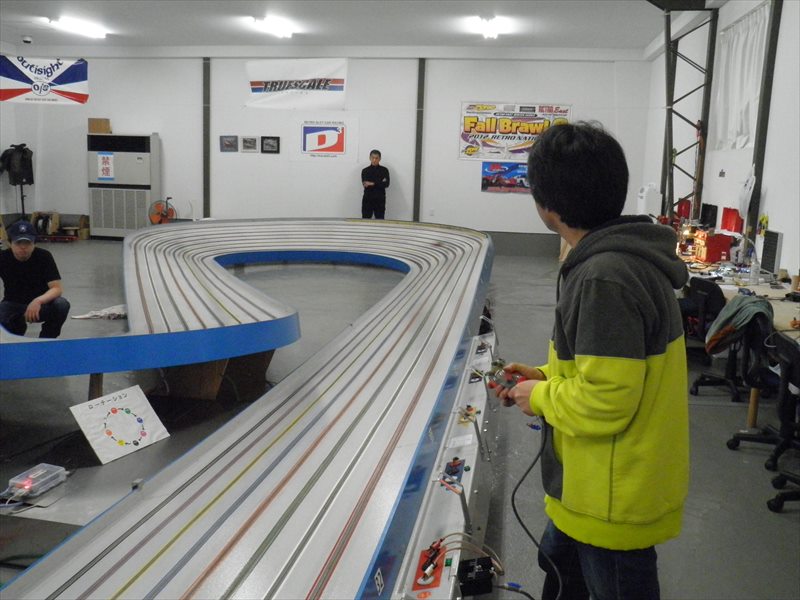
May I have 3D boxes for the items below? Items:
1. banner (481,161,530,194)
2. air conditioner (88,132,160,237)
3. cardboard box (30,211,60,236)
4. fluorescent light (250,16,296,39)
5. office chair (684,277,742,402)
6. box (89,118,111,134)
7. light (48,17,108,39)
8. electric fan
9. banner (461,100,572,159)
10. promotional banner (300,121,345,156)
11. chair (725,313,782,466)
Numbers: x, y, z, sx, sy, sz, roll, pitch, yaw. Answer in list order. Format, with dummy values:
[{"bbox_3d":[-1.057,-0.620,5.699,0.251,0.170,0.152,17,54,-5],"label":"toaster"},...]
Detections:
[{"bbox_3d":[1.908,-2.127,13.681,0.980,0.503,0.020,3,10,9],"label":"banner"},{"bbox_3d":[-4.903,-1.984,14.062,1.173,1.854,0.410,3,10,9],"label":"air conditioner"},{"bbox_3d":[-6.421,-1.376,14.235,0.500,0.420,0.400,1,10,-5],"label":"cardboard box"},{"bbox_3d":[-1.919,-4.095,11.782,0.250,0.120,1.350,3,10,9],"label":"fluorescent light"},{"bbox_3d":[2.281,0.234,5.412,0.560,0.830,0.540,-3,11,-29],"label":"office chair"},{"bbox_3d":[-5.244,-3.050,13.890,0.415,0.282,0.250,2,9,0],"label":"box"},{"bbox_3d":[-5.099,-4.312,12.422,0.250,0.120,1.350,3,10,9],"label":"light"},{"bbox_3d":[-4.119,-1.363,13.655,0.521,0.818,0.350,0,10,-10],"label":"electric fan"},{"bbox_3d":[1.964,-2.882,13.549,1.867,0.982,0.020,3,10,9],"label":"banner"},{"bbox_3d":[-1.377,-2.889,14.097,0.843,0.610,0.020,3,10,9],"label":"promotional banner"},{"bbox_3d":[2.054,0.451,4.220,0.560,0.780,0.540,0,10,-12],"label":"chair"}]

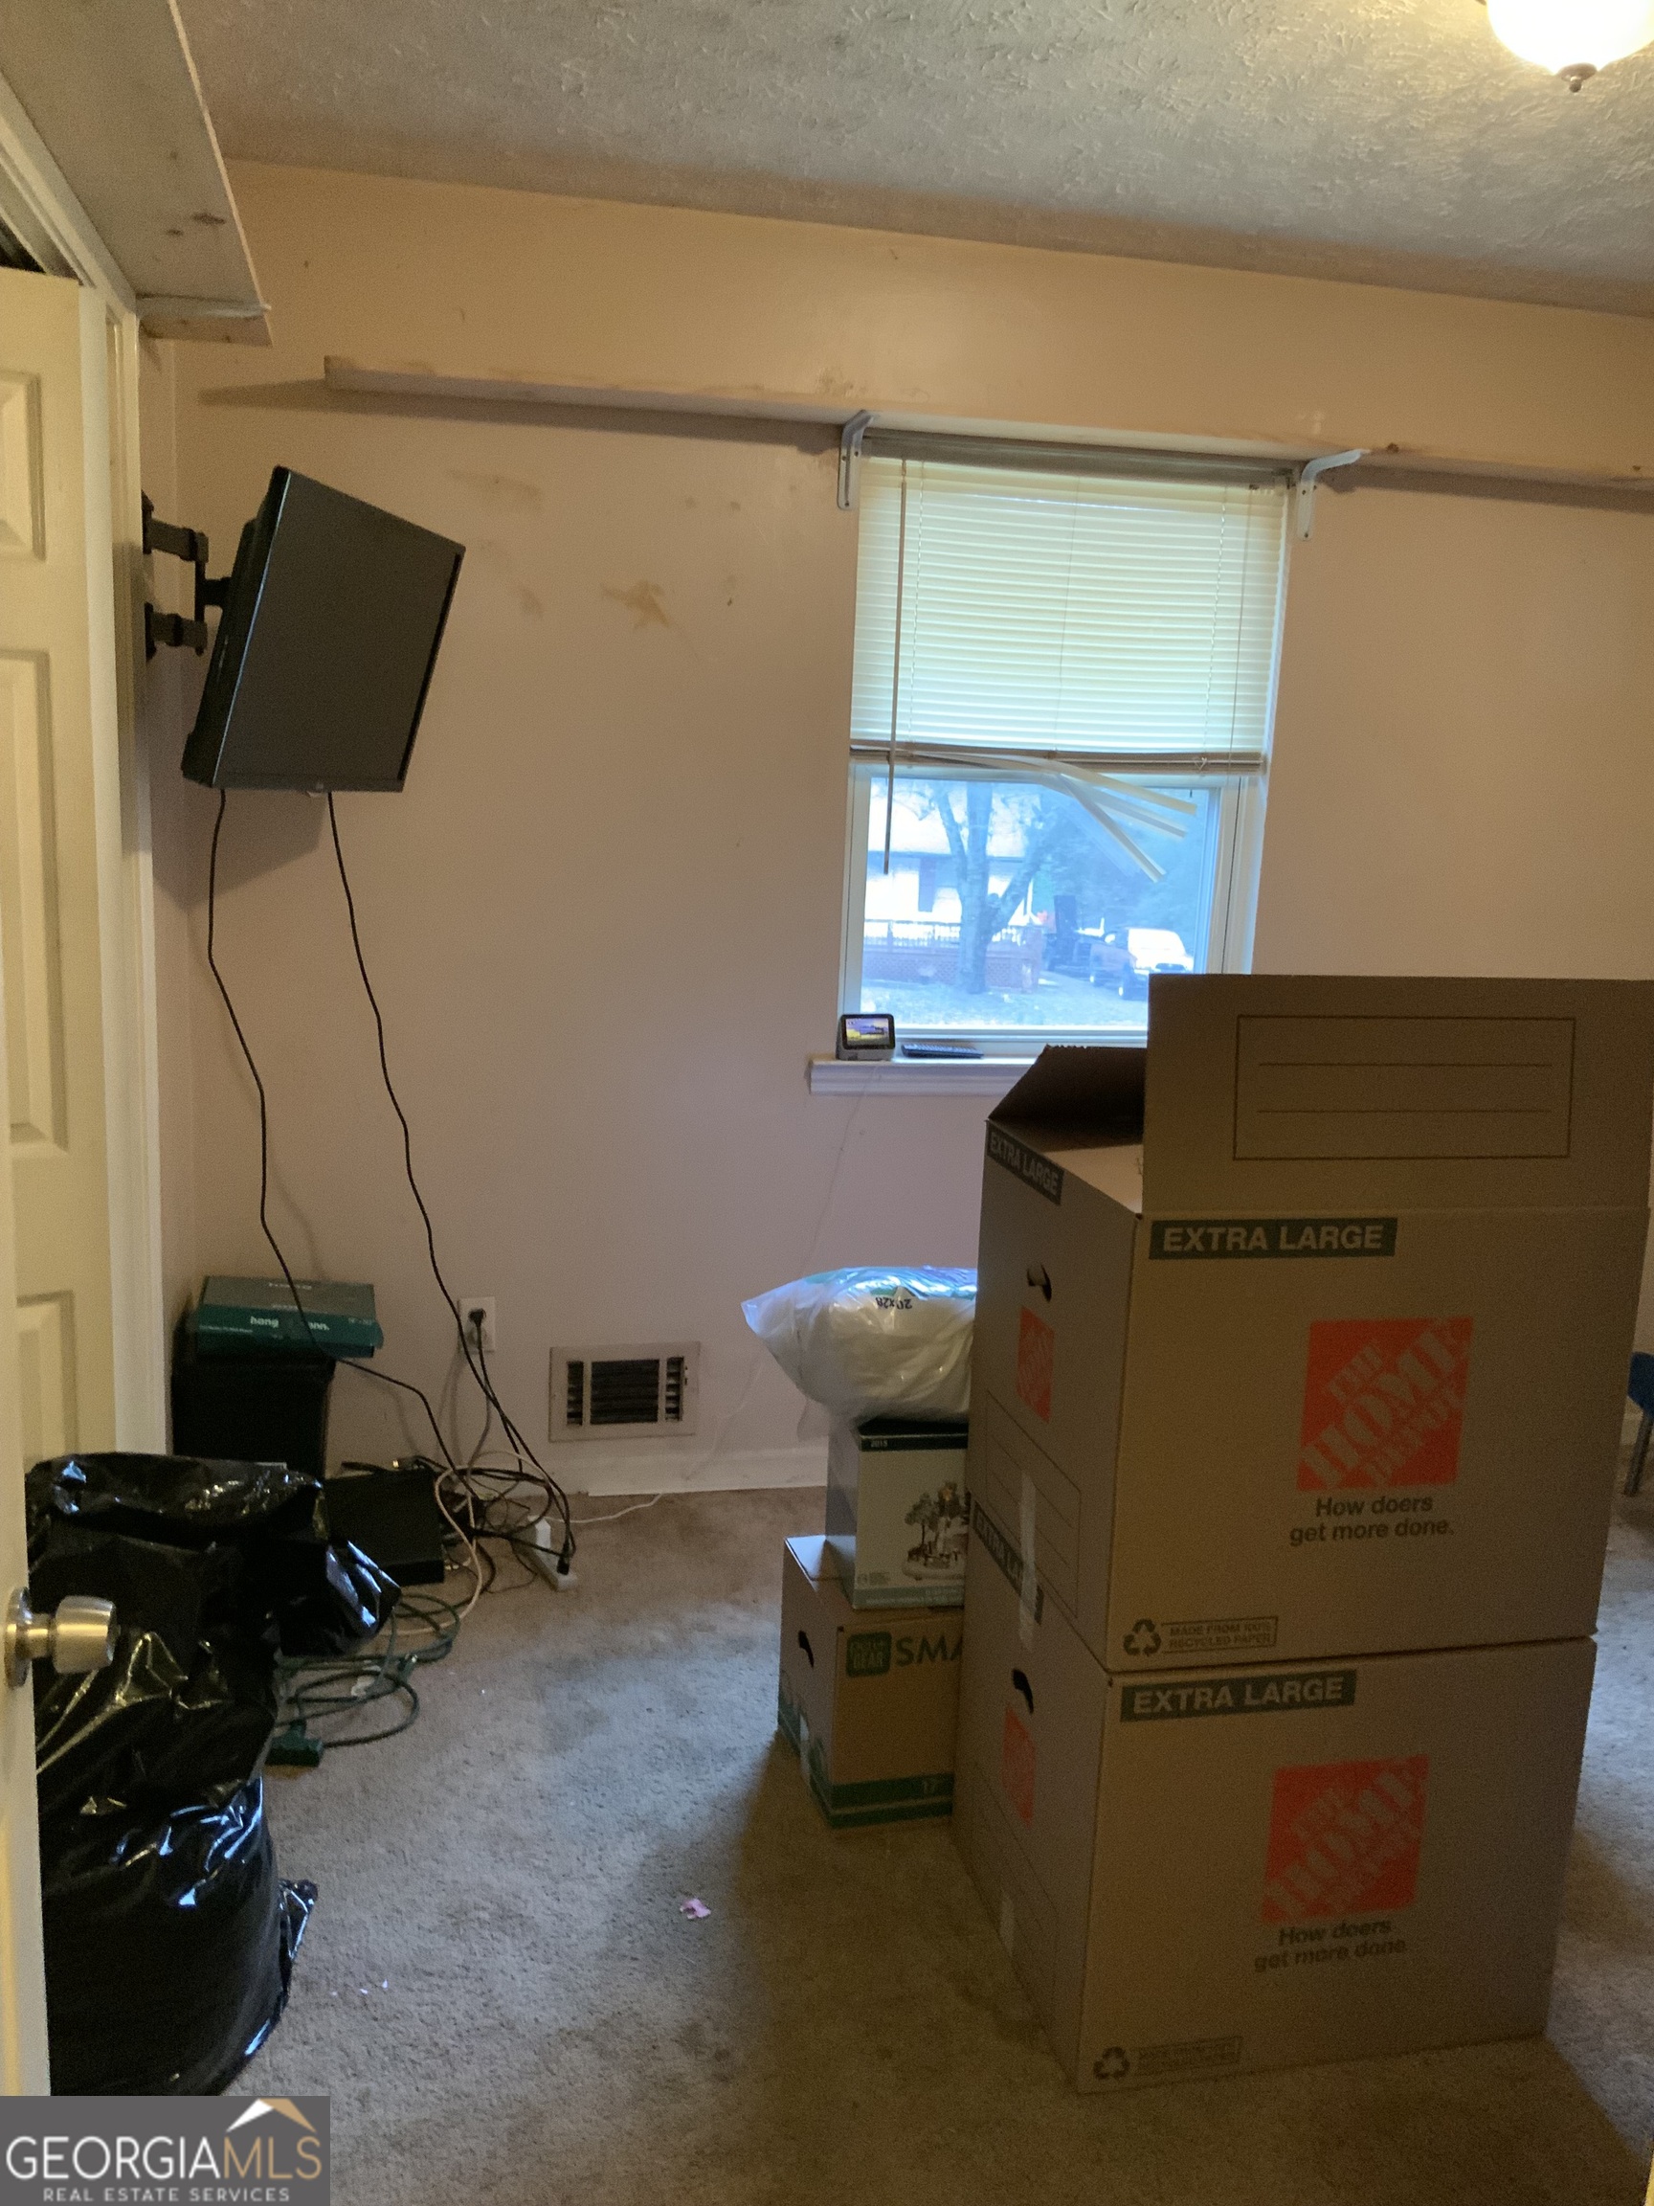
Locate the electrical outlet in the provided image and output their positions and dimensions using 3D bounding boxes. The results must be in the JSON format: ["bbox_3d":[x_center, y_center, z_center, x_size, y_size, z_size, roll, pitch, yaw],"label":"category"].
[{"bbox_3d":[-0.687,0.439,3.635,0.070,0.115,0.010,0,11,-13],"label":"electrical outlet"}]

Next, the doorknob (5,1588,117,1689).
[{"bbox_3d":[-0.496,0.346,1.200,0.064,0.063,0.063,1,11,-9],"label":"doorknob"}]

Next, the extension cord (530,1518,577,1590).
[{"bbox_3d":[-0.524,0.838,3.464,0.050,0.045,0.265,-2,11,-25],"label":"extension cord"}]

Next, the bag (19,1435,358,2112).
[{"bbox_3d":[-0.858,0.760,2.162,0.490,0.630,0.510,0,11,-13],"label":"bag"}]

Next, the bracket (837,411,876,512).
[{"bbox_3d":[0.064,-1.197,3.455,0.036,0.160,0.165,0,10,-13],"label":"bracket"}]

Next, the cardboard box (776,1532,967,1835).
[{"bbox_3d":[0.172,0.850,2.796,0.420,0.310,0.300,-1,11,-16],"label":"cardboard box"}]

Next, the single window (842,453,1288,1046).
[{"bbox_3d":[0.473,-0.683,3.769,0.895,1.145,0.100,0,10,-13],"label":"single window"}]

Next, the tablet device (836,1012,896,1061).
[{"bbox_3d":[0.072,-0.129,3.710,0.112,0.085,0.075,0,11,-13],"label":"tablet device"}]

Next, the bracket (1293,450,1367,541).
[{"bbox_3d":[0.995,-1.205,3.663,0.036,0.160,0.180,0,10,-13],"label":"bracket"}]

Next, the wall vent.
[{"bbox_3d":[-0.408,0.584,3.726,0.299,0.198,0.020,0,11,-13],"label":"wall vent"}]

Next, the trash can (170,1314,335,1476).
[{"bbox_3d":[-1.011,0.625,3.306,0.265,0.480,0.370,0,10,-13],"label":"trash can"}]

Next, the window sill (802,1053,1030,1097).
[{"bbox_3d":[0.453,-0.056,3.811,1.010,0.065,0.095,0,11,-13],"label":"window sill"}]

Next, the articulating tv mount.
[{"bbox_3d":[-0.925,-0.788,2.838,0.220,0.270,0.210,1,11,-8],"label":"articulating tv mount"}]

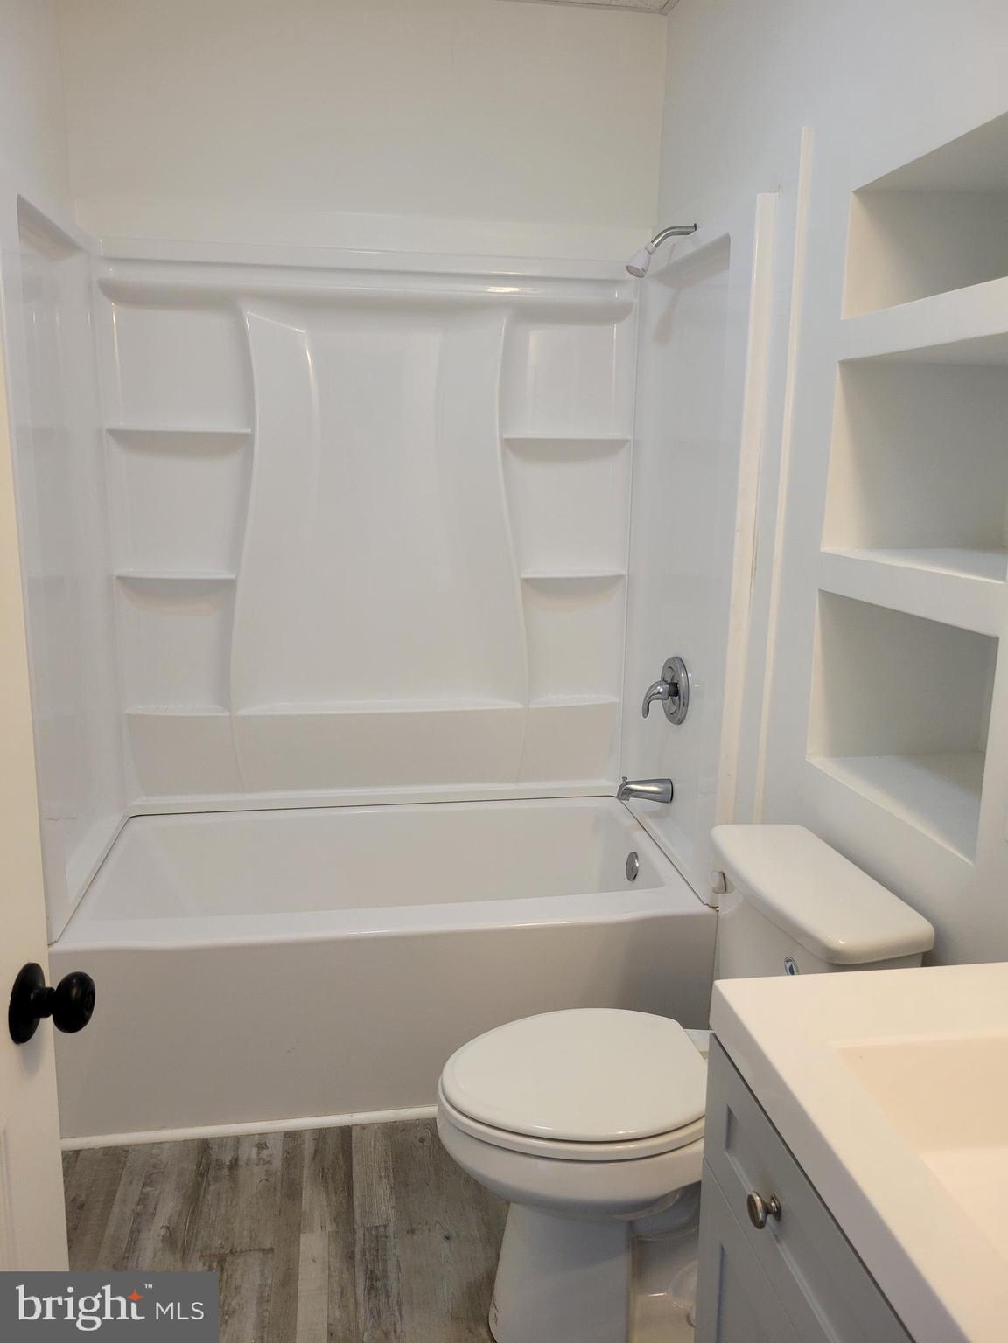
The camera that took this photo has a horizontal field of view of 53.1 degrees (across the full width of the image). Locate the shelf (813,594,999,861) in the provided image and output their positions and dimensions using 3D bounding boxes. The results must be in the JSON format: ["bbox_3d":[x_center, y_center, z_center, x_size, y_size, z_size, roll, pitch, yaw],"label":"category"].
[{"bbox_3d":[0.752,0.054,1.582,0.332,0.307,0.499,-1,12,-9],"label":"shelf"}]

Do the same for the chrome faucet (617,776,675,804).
[{"bbox_3d":[0.347,0.296,2.488,0.141,0.069,0.061,-1,12,-9],"label":"chrome faucet"}]

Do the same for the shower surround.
[{"bbox_3d":[-0.340,-0.331,2.756,1.394,1.467,0.107,-1,12,-9],"label":"shower surround"}]

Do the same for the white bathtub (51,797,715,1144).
[{"bbox_3d":[-0.291,0.684,2.555,1.443,0.456,0.814,-1,12,-9],"label":"white bathtub"}]

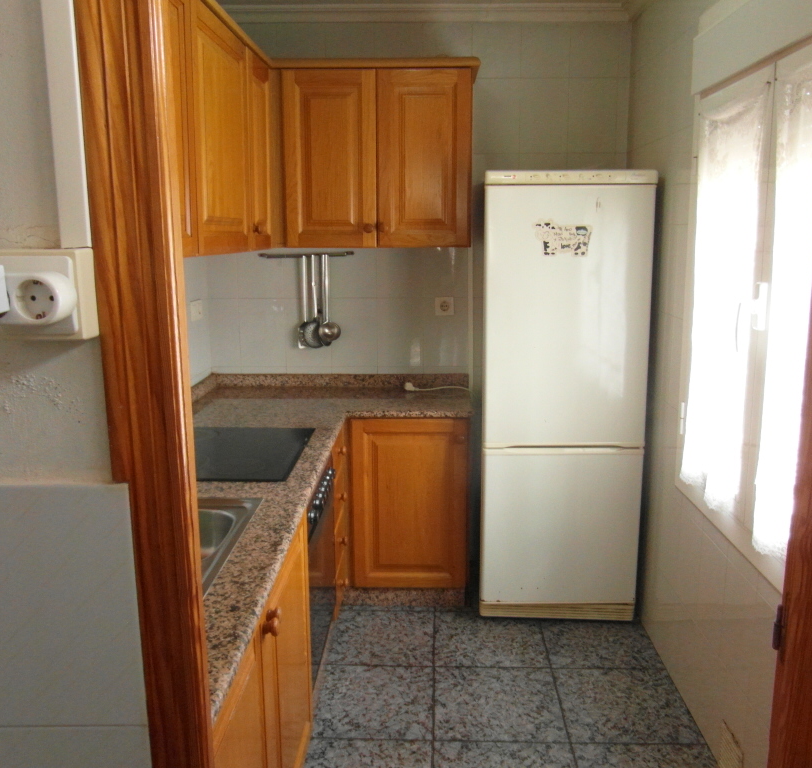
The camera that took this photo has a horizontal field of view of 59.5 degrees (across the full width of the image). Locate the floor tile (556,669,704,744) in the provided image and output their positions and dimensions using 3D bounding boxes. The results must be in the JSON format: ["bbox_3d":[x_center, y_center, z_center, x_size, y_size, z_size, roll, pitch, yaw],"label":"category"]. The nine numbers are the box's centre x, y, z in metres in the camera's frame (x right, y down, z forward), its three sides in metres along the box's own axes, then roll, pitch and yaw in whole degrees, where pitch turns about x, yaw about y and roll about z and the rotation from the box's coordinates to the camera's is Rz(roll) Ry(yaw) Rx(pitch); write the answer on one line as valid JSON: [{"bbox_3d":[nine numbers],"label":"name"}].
[{"bbox_3d":[0.680,1.018,2.250,0.392,0.012,0.379,0,10,2],"label":"floor tile"}]

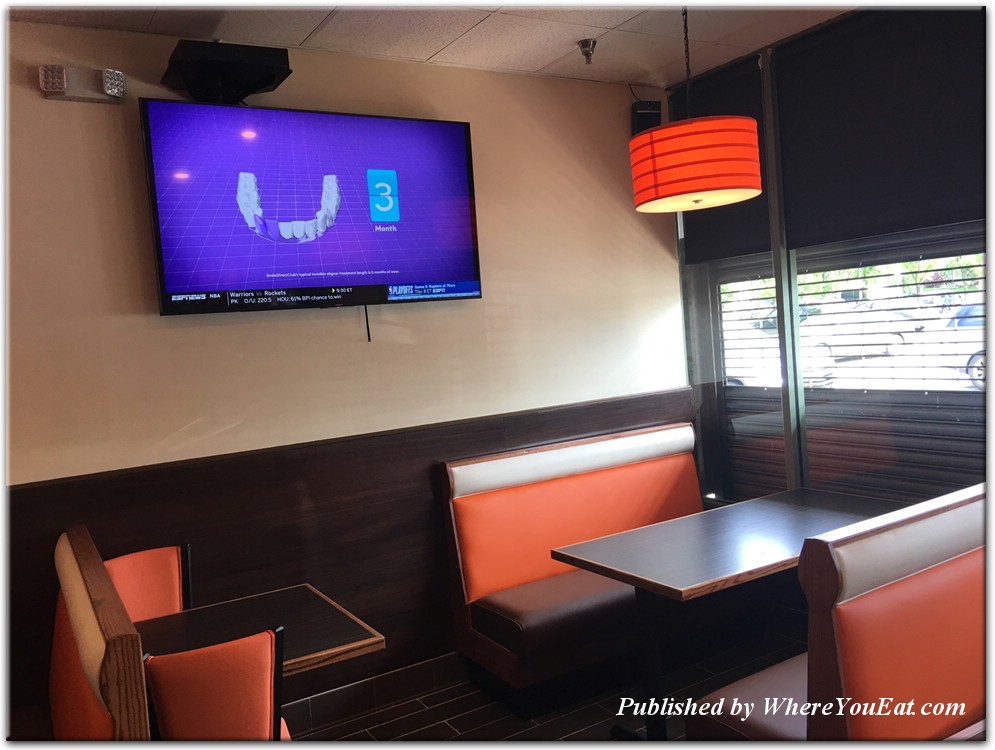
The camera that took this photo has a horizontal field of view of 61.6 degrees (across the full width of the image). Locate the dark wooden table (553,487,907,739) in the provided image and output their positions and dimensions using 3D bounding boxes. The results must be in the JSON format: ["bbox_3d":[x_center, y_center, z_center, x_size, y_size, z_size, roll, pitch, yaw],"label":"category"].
[{"bbox_3d":[1.076,0.992,3.380,1.482,0.741,0.757,-7,3,-31],"label":"dark wooden table"}]

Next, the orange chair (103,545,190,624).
[{"bbox_3d":[-1.196,1.125,3.002,0.403,0.917,0.504,-7,3,-31],"label":"orange chair"}]

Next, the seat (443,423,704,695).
[{"bbox_3d":[0.606,0.852,4.064,1.547,1.048,0.609,-7,3,-31],"label":"seat"}]

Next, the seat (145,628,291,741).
[{"bbox_3d":[-0.728,1.111,2.295,0.403,0.917,0.514,-6,2,-20],"label":"seat"}]

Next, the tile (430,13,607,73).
[{"bbox_3d":[0.085,-1.505,3.795,0.608,0.020,0.605,-7,3,-31],"label":"tile"}]

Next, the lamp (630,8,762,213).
[{"bbox_3d":[0.750,-1.093,3.270,0.494,0.817,0.494,-7,3,-31],"label":"lamp"}]

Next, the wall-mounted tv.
[{"bbox_3d":[-0.718,-0.716,3.595,1.450,0.830,0.070,-7,5,-31],"label":"wall-mounted tv"}]

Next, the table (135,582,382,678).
[{"bbox_3d":[-0.796,1.191,2.667,0.713,0.741,0.776,-7,3,-31],"label":"table"}]

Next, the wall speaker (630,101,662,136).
[{"bbox_3d":[0.790,-1.319,4.398,0.156,0.247,0.141,-6,2,-18],"label":"wall speaker"}]

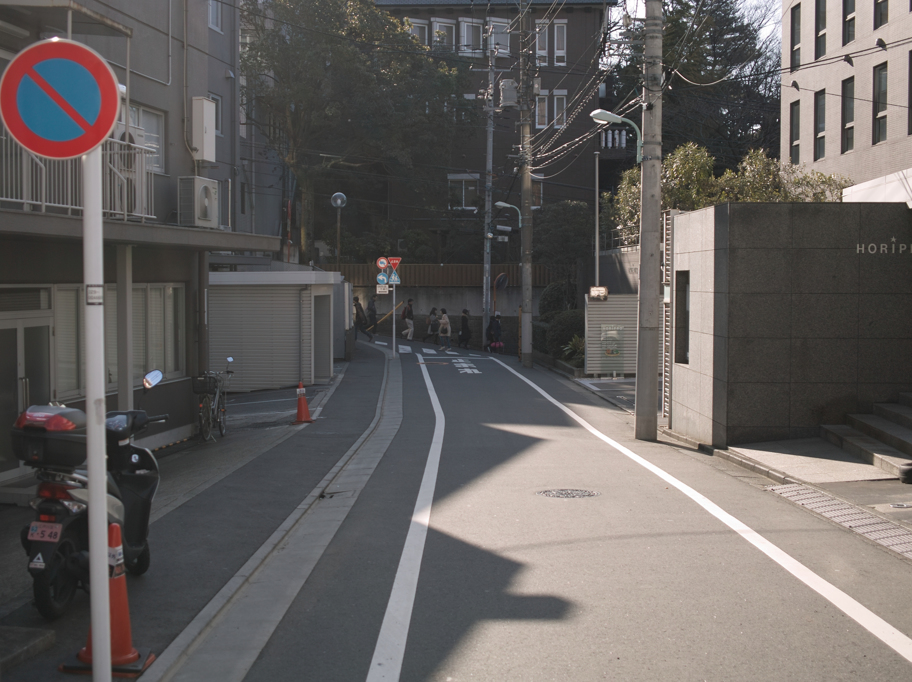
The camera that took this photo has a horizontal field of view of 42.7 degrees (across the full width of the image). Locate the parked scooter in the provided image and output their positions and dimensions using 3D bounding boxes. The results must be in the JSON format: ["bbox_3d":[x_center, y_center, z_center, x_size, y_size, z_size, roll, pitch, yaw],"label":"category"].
[{"bbox_3d":[-2.166,0.883,7.105,0.700,1.360,1.760,1,3,11],"label":"parked scooter"}]

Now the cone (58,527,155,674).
[{"bbox_3d":[-1.735,1.251,5.799,0.380,0.700,0.380,1,3,8],"label":"cone"}]

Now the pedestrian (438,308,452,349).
[{"bbox_3d":[-0.402,-0.450,44.666,0.520,1.590,0.460,0,3,-6],"label":"pedestrian"}]

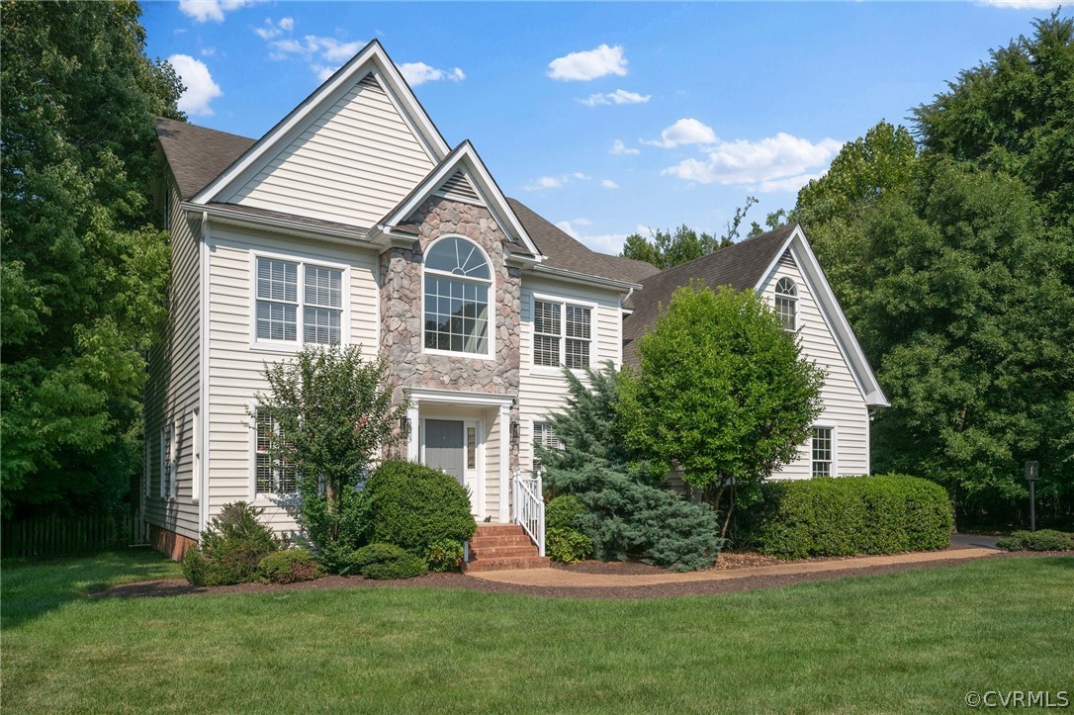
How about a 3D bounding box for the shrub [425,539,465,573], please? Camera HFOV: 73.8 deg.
[{"bbox_3d":[-1.649,3.566,12.900,0.700,0.580,0.650,0,-5,0],"label":"shrub"}]

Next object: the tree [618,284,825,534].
[{"bbox_3d":[3.789,1.199,14.700,4.000,5.200,3.700,0,-5,0],"label":"tree"}]

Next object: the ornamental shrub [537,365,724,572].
[{"bbox_3d":[2.048,2.290,15.200,3.400,4.200,3.200,3,-5,-32],"label":"ornamental shrub"}]

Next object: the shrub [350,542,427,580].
[{"bbox_3d":[-2.541,3.485,12.300,1.300,0.600,1.150,3,-5,-32],"label":"shrub"}]

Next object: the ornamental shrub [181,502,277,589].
[{"bbox_3d":[-5.106,3.075,11.900,1.650,1.300,1.450,3,-5,-32],"label":"ornamental shrub"}]

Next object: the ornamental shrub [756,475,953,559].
[{"bbox_3d":[7.506,3.735,17.000,5.800,1.750,1.400,3,-5,-32],"label":"ornamental shrub"}]

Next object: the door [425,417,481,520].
[{"bbox_3d":[-1.808,2.347,15.300,1.300,2.100,0.120,3,-5,-32],"label":"door"}]

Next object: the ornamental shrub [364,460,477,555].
[{"bbox_3d":[-2.143,2.846,13.200,2.000,1.900,1.900,0,-5,0],"label":"ornamental shrub"}]

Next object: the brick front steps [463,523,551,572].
[{"bbox_3d":[-0.723,3.701,13.950,1.800,0.800,1.300,3,-5,-32],"label":"brick front steps"}]

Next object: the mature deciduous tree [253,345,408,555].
[{"bbox_3d":[-3.706,1.716,12.800,2.700,3.900,2.400,3,-5,-32],"label":"mature deciduous tree"}]

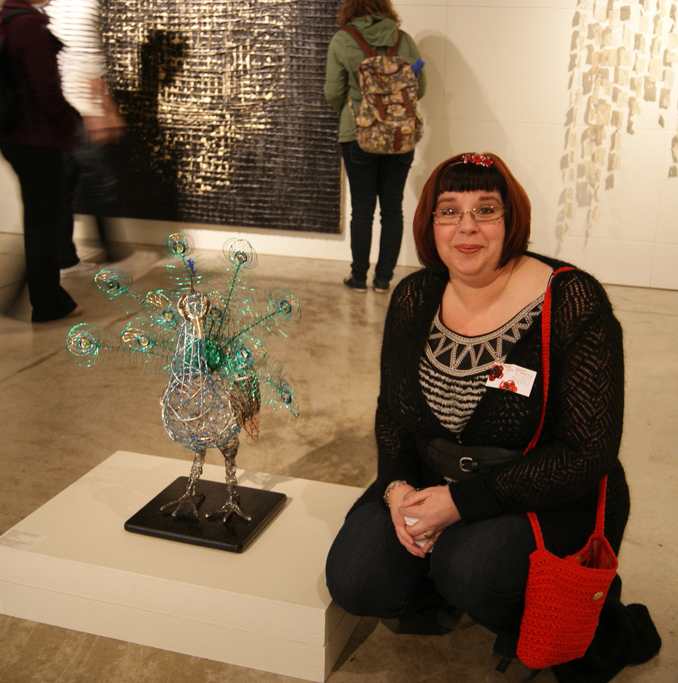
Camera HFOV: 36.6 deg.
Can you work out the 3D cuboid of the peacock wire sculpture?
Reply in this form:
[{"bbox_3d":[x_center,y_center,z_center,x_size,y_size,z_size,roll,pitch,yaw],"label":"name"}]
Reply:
[{"bbox_3d":[-0.361,0.080,2.481,0.610,0.685,0.300,7,18,16],"label":"peacock wire sculpture"}]

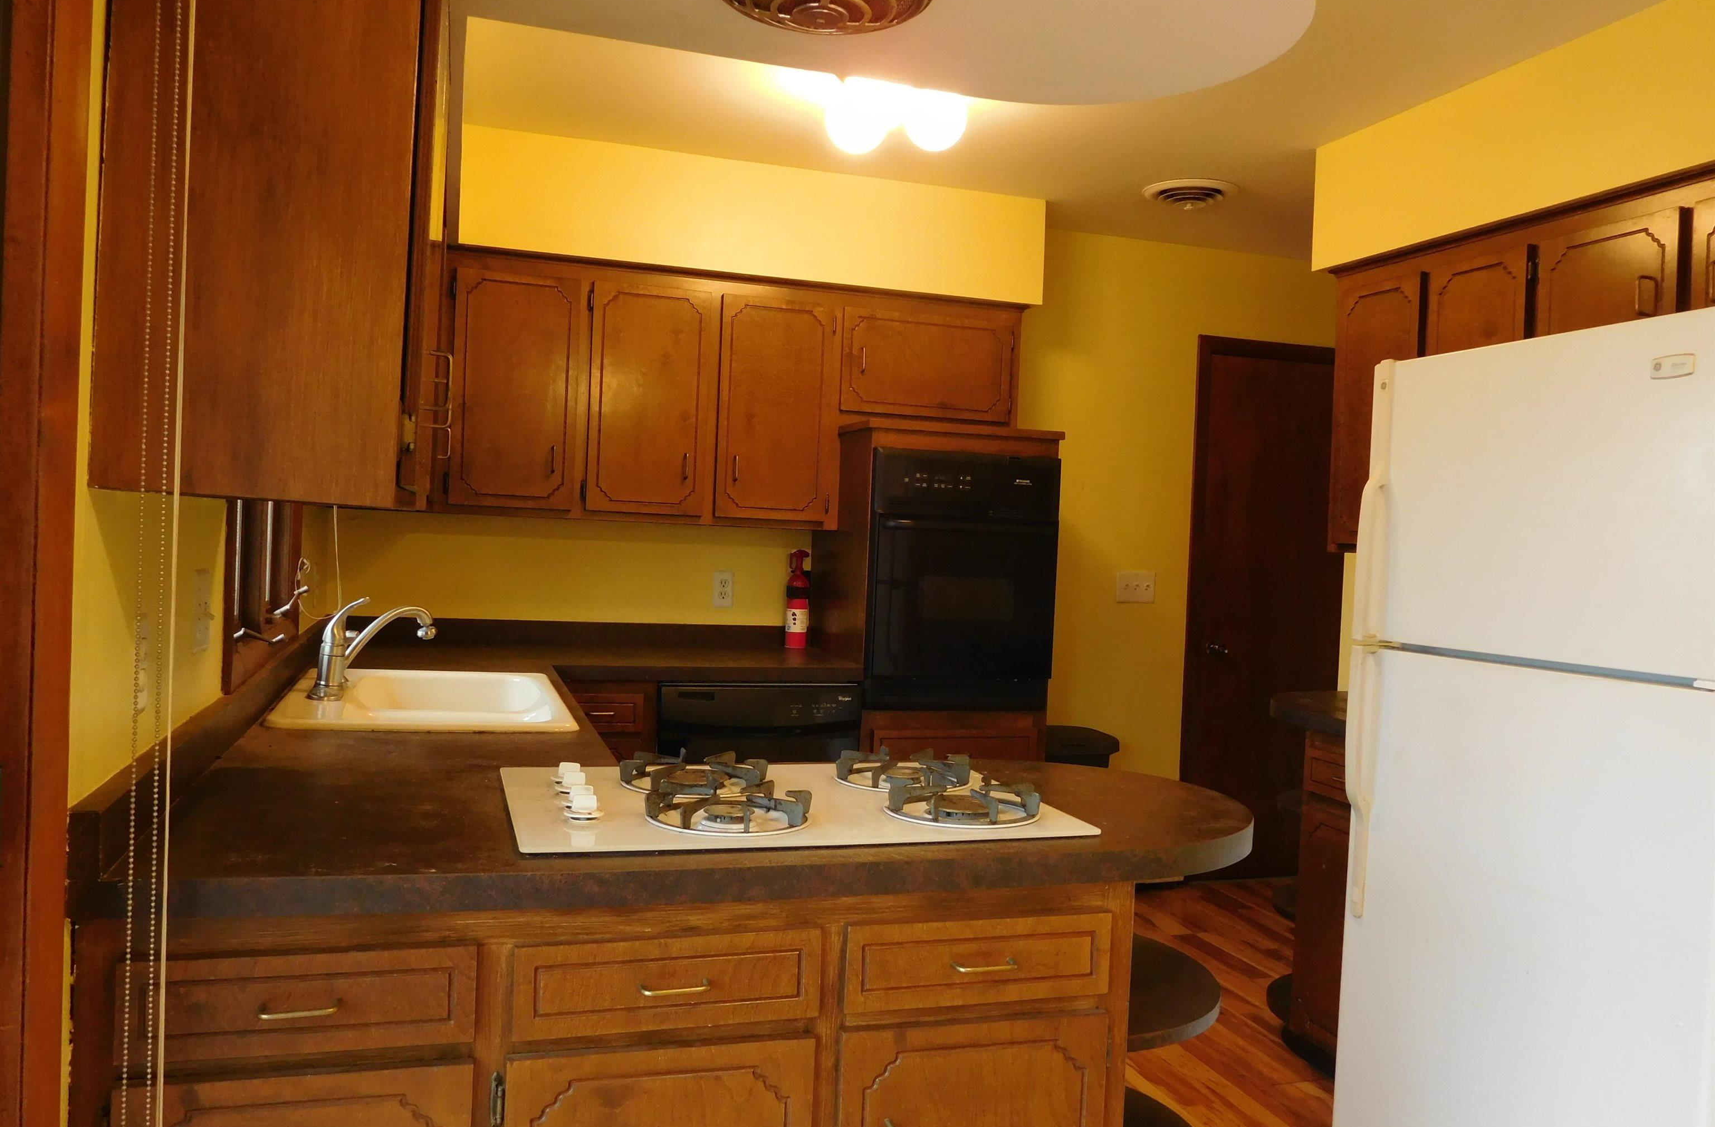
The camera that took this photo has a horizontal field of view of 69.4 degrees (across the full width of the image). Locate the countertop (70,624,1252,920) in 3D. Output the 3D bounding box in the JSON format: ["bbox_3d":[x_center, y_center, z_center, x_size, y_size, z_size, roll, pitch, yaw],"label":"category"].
[{"bbox_3d":[-0.442,0.297,2.686,1.547,0.120,2.595,2,1,-18],"label":"countertop"}]

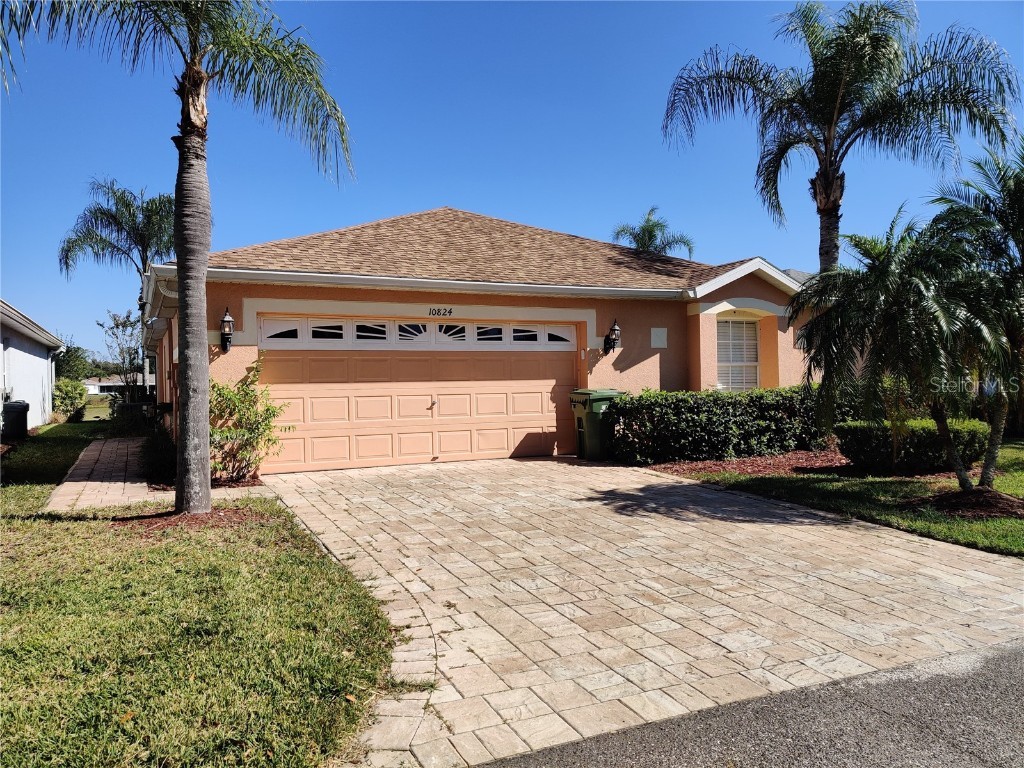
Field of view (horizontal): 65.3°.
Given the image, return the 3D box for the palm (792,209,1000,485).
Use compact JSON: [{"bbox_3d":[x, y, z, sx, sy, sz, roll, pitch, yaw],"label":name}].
[{"bbox_3d":[4.634,-0.403,9.600,2.600,3.350,2.600,-1,0,0],"label":"palm"}]

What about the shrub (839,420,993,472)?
[{"bbox_3d":[6.055,0.889,12.164,2.009,0.647,1.372,-1,1,-25],"label":"shrub"}]

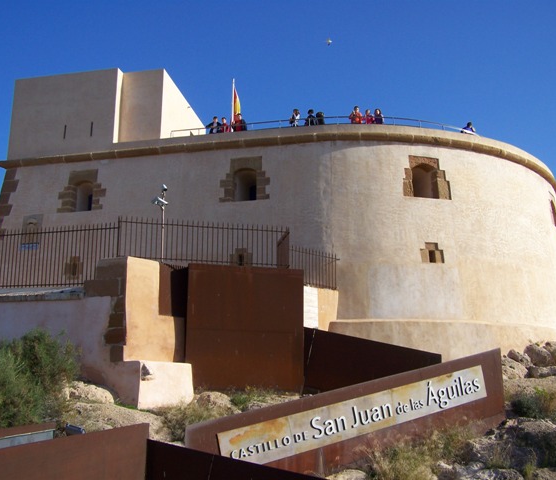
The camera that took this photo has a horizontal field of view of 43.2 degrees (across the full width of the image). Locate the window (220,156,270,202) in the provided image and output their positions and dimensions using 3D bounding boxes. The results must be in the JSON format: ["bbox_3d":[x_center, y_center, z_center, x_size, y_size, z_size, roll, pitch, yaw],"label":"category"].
[{"bbox_3d":[-1.341,-2.463,29.344,2.152,2.117,0.400,-3,-21,12],"label":"window"}]

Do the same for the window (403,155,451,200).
[{"bbox_3d":[6.121,-2.502,29.079,2.191,2.035,0.400,4,-21,-14],"label":"window"}]

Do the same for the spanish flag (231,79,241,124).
[{"bbox_3d":[-1.872,-6.100,30.944,0.480,2.200,0.300,-3,-15,12],"label":"spanish flag"}]

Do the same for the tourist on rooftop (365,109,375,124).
[{"bbox_3d":[3.925,-4.859,30.144,0.500,1.580,0.380,2,-15,-7],"label":"tourist on rooftop"}]

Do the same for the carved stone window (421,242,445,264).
[{"bbox_3d":[6.087,0.585,27.893,1.040,0.891,0.350,3,-21,-14],"label":"carved stone window"}]

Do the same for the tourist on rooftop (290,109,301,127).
[{"bbox_3d":[0.786,-4.876,30.340,0.500,1.680,0.380,9,-17,-32],"label":"tourist on rooftop"}]

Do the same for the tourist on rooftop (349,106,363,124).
[{"bbox_3d":[3.329,-4.935,30.131,0.550,1.720,0.380,2,-15,-10],"label":"tourist on rooftop"}]

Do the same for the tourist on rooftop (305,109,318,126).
[{"bbox_3d":[1.454,-4.849,30.217,0.520,1.660,0.380,-2,-15,8],"label":"tourist on rooftop"}]

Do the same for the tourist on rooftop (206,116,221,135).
[{"bbox_3d":[-2.780,-4.677,31.071,0.600,1.700,0.380,-3,-15,12],"label":"tourist on rooftop"}]

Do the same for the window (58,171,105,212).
[{"bbox_3d":[-8.518,-2.077,30.822,2.319,2.070,0.400,-3,-21,12],"label":"window"}]

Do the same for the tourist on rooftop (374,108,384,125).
[{"bbox_3d":[4.364,-4.862,30.188,0.500,1.620,0.380,2,-15,-9],"label":"tourist on rooftop"}]

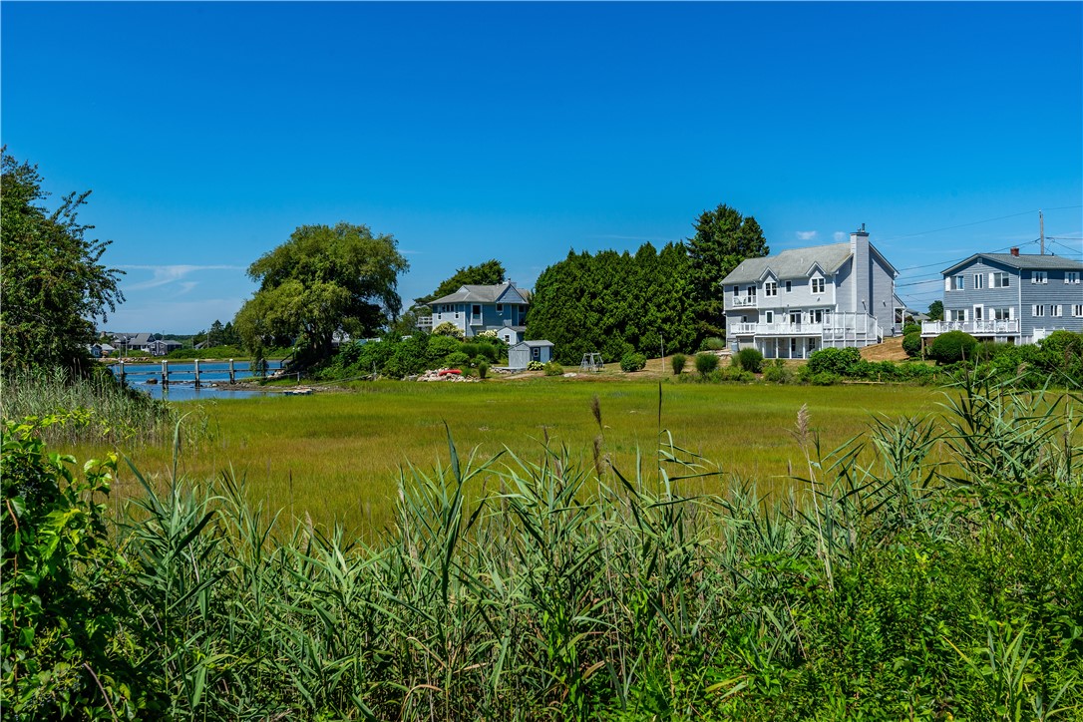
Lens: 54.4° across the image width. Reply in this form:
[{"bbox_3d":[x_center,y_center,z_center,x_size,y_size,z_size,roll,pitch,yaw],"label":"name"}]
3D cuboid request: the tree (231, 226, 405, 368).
[{"bbox_3d":[-22.658,-6.905,108.000,17.800,14.800,16.500,0,1,0],"label":"tree"}]

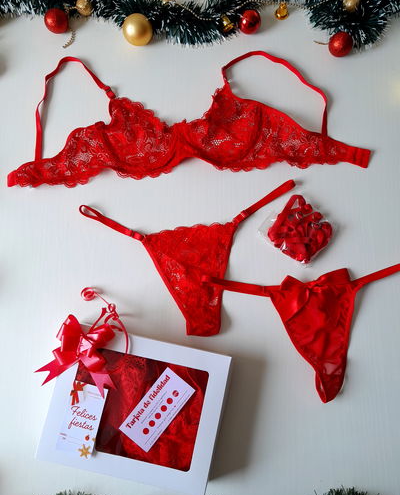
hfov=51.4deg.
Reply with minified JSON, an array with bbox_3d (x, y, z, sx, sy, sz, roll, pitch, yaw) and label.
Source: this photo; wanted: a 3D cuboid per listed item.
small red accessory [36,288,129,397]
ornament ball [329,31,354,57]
[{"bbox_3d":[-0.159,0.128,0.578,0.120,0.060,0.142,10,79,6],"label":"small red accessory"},{"bbox_3d":[0.234,-0.340,0.695,0.041,0.041,0.041,-1,78,4],"label":"ornament ball"}]

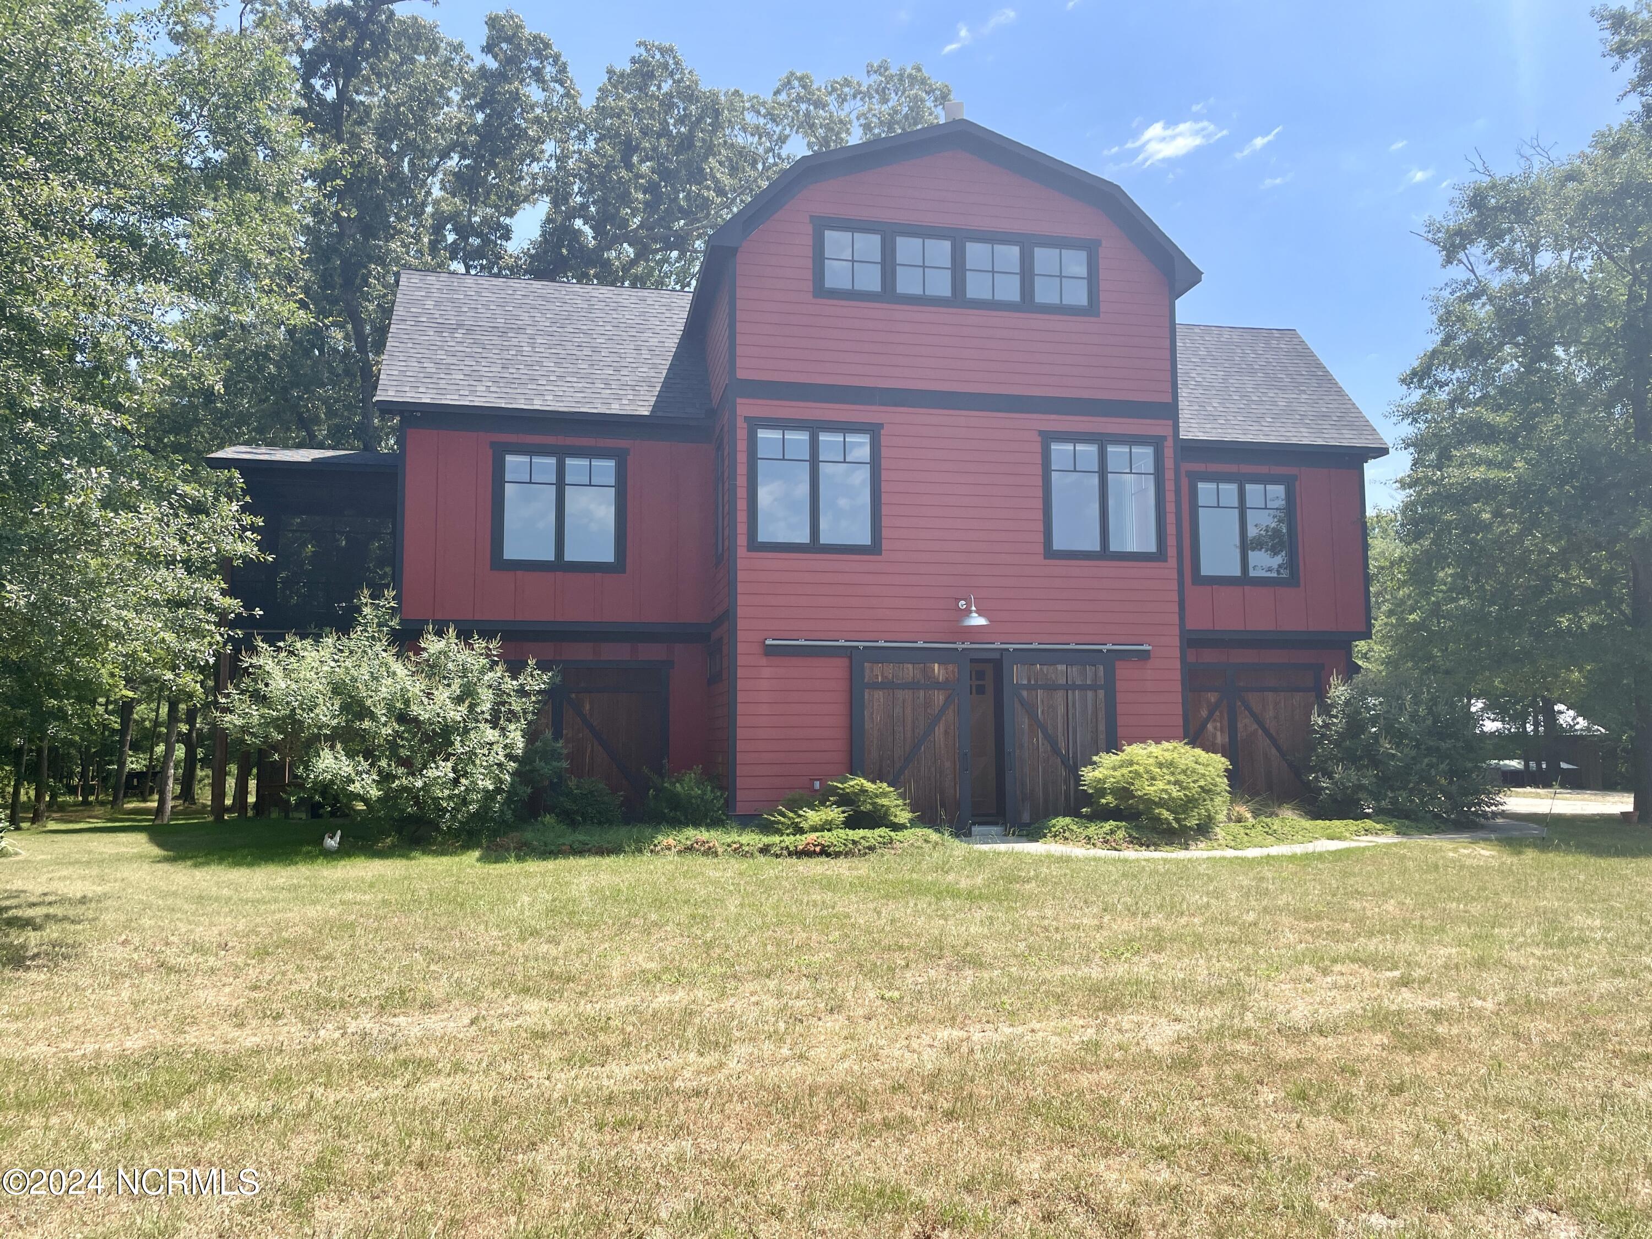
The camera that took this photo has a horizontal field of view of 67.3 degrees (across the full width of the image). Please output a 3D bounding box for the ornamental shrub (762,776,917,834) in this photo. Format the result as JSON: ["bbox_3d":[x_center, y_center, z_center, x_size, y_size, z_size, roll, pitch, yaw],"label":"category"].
[{"bbox_3d":[0.177,2.627,17.282,2.150,0.930,1.600,1,-5,-12],"label":"ornamental shrub"}]

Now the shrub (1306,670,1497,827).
[{"bbox_3d":[9.988,2.225,21.392,3.100,2.600,2.900,1,-5,-12],"label":"shrub"}]

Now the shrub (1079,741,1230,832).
[{"bbox_3d":[4.863,2.529,18.306,2.200,1.420,2.100,1,-5,-12],"label":"shrub"}]

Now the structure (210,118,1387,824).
[{"bbox_3d":[-0.188,-1.817,23.256,20.250,11.050,10.000,1,-5,-12],"label":"structure"}]

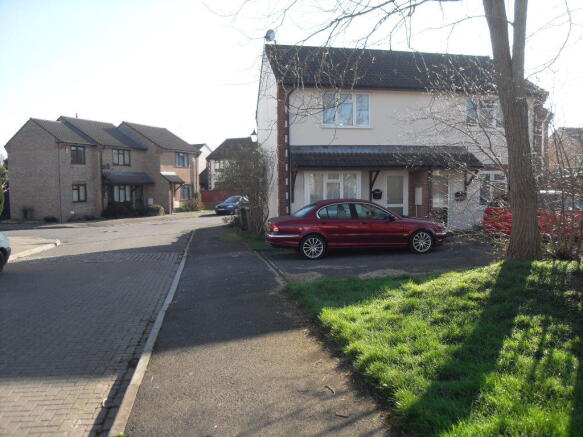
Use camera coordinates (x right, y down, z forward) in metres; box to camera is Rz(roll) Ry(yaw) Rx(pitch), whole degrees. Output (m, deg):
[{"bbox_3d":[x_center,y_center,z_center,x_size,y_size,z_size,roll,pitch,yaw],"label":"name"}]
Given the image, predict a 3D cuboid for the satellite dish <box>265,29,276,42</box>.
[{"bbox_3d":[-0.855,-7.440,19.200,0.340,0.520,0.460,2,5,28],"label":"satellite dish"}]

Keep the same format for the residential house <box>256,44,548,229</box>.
[{"bbox_3d":[3.996,-3.497,20.306,10.306,7.504,7.700,-1,4,-10],"label":"residential house"}]

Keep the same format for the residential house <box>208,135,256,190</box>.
[{"bbox_3d":[-4.119,-4.985,49.982,7.000,7.400,7.200,1,4,26],"label":"residential house"}]

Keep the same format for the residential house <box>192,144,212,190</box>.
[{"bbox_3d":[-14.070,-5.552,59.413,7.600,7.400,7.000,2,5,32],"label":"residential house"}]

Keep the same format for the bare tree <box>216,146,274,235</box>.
[{"bbox_3d":[-1.760,-1.034,17.770,2.100,3.200,1.900,-1,4,0],"label":"bare tree"}]

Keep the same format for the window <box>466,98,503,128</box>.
[{"bbox_3d":[7.274,-3.903,17.561,1.680,1.160,0.140,-1,4,-10],"label":"window"}]

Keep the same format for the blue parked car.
[{"bbox_3d":[-4.261,-1.110,38.615,1.720,1.430,4.150,1,5,27],"label":"blue parked car"}]

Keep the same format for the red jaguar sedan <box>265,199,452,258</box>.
[{"bbox_3d":[1.696,0.210,12.180,4.680,1.395,1.790,-2,4,-8],"label":"red jaguar sedan"}]

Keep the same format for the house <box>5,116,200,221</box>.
[{"bbox_3d":[-14.070,-3.878,37.132,7.400,7.300,12.800,1,4,25],"label":"house"}]

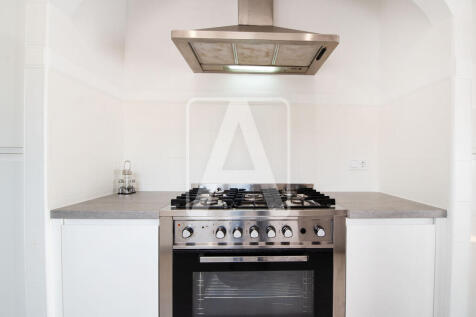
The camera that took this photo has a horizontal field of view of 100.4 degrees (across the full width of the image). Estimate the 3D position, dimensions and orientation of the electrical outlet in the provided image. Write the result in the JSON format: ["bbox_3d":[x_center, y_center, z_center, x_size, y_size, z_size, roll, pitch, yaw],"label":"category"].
[{"bbox_3d":[0.951,0.055,1.550,0.142,0.080,0.014,0,0,1],"label":"electrical outlet"}]

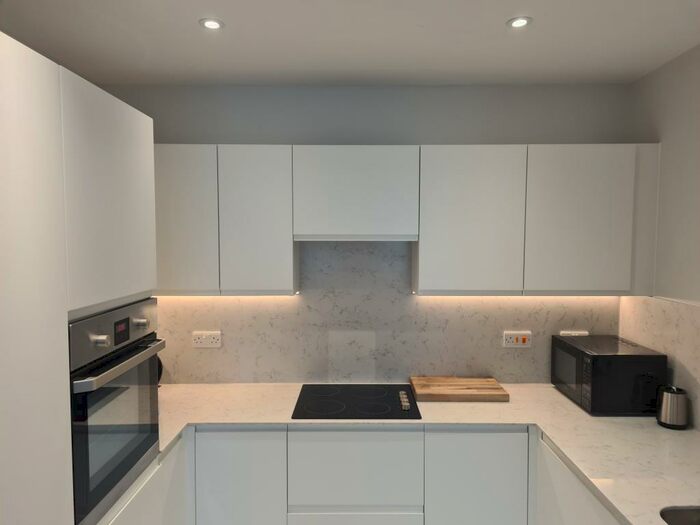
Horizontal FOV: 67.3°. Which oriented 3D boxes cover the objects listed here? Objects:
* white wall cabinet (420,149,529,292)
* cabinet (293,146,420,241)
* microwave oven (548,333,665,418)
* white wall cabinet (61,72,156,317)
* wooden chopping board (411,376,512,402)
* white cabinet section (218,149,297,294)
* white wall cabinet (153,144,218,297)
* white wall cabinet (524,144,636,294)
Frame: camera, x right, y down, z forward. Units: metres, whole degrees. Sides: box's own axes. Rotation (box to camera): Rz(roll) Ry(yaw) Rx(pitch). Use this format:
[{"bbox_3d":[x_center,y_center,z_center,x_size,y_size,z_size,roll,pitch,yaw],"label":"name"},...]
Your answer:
[{"bbox_3d":[0.585,-0.206,2.666,0.505,0.719,0.325,0,3,1],"label":"white wall cabinet"},{"bbox_3d":[0.032,-0.338,2.665,0.600,0.457,0.325,0,3,1],"label":"cabinet"},{"bbox_3d":[1.249,0.542,2.585,0.332,0.279,0.467,0,3,0],"label":"microwave oven"},{"bbox_3d":[-1.010,-0.186,1.636,0.580,0.646,0.599,0,3,1],"label":"white wall cabinet"},{"bbox_3d":[0.555,0.655,2.716,0.454,0.038,0.299,0,3,1],"label":"wooden chopping board"},{"bbox_3d":[-0.444,-0.205,2.652,0.351,0.715,0.322,0,4,0],"label":"white cabinet section"},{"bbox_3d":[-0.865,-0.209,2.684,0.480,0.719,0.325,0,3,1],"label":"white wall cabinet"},{"bbox_3d":[1.093,-0.206,2.659,0.513,0.719,0.325,0,3,1],"label":"white wall cabinet"}]

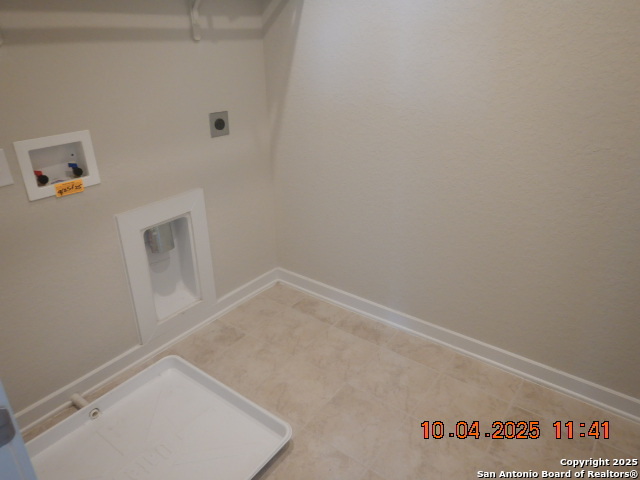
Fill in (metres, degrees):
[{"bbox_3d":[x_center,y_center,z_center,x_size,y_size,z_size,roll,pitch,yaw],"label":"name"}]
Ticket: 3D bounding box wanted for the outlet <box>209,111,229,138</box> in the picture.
[{"bbox_3d":[-0.485,-0.564,2.171,0.014,0.114,0.114,17,29,34],"label":"outlet"}]

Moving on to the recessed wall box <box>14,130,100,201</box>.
[{"bbox_3d":[-0.984,-0.285,1.655,0.090,0.207,0.260,17,29,34],"label":"recessed wall box"}]

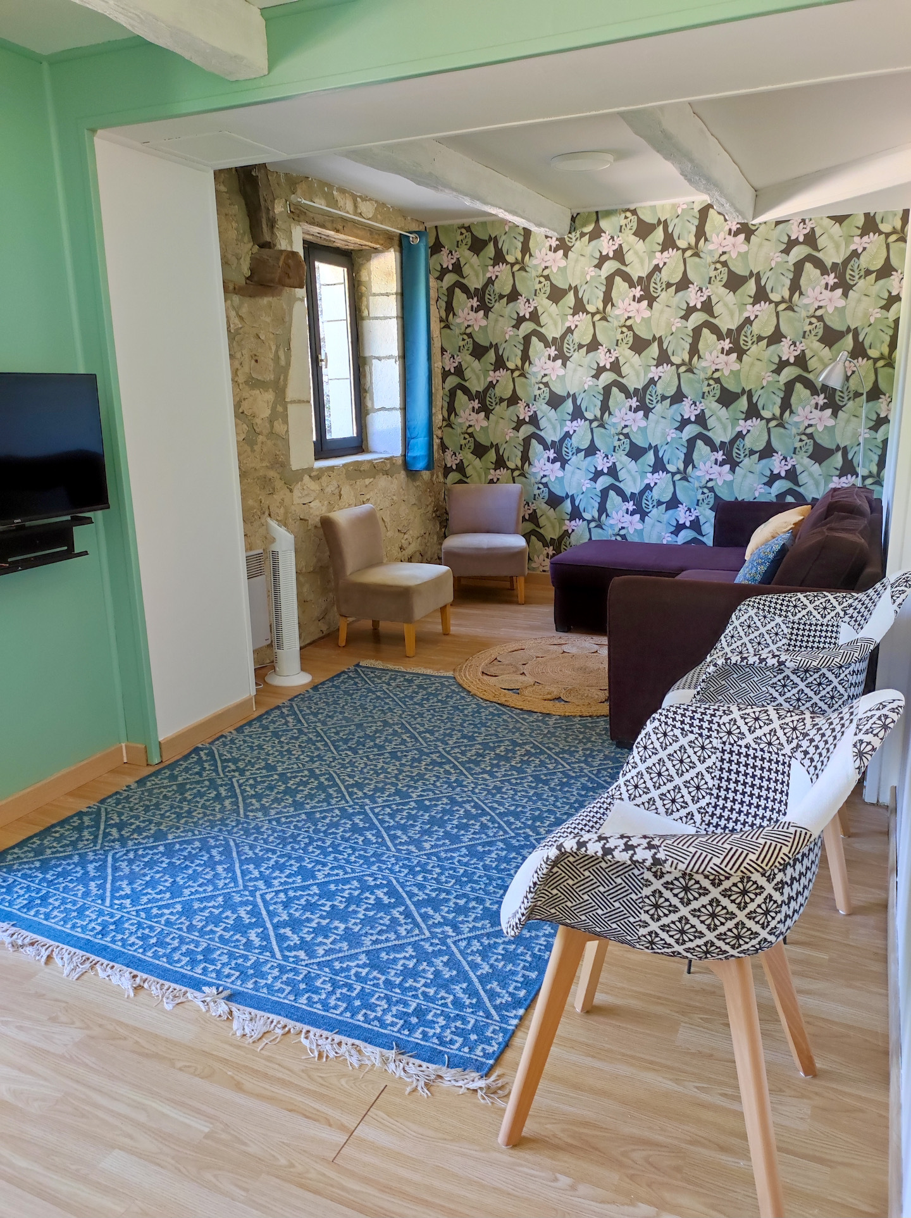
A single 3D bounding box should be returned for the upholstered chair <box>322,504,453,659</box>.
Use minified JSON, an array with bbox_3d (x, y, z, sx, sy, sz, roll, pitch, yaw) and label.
[{"bbox_3d":[-0.341,-0.169,4.680,0.530,0.700,0.515,5,16,23],"label":"upholstered chair"}]

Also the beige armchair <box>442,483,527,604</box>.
[{"bbox_3d":[0.202,-0.424,5.627,0.515,0.700,0.530,0,14,4],"label":"beige armchair"}]

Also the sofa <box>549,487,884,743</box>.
[{"bbox_3d":[1.129,-0.114,4.189,1.570,0.770,2.300,5,16,24],"label":"sofa"}]

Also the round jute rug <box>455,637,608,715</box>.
[{"bbox_3d":[0.604,0.288,4.186,1.200,0.020,1.200,-1,14,0],"label":"round jute rug"}]

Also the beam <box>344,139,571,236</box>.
[{"bbox_3d":[0.104,-2.059,4.282,0.174,0.157,2.559,5,16,24],"label":"beam"}]

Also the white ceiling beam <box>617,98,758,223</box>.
[{"bbox_3d":[1.062,-1.968,3.848,0.188,0.157,2.559,5,16,24],"label":"white ceiling beam"}]

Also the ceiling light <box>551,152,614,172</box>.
[{"bbox_3d":[0.597,-2.094,4.126,0.292,0.030,0.292,-1,14,0],"label":"ceiling light"}]

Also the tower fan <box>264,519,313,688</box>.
[{"bbox_3d":[-0.799,-0.041,4.104,0.225,0.760,0.225,-1,14,3],"label":"tower fan"}]

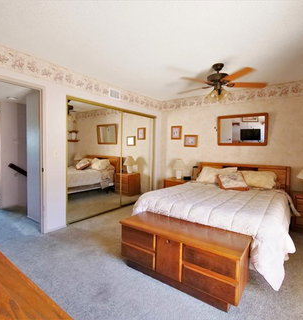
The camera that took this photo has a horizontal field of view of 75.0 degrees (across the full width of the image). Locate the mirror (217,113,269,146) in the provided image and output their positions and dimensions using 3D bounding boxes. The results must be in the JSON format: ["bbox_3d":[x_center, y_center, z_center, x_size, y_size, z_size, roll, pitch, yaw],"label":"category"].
[{"bbox_3d":[1.772,-0.582,3.888,0.920,0.610,0.035,4,4,37],"label":"mirror"}]

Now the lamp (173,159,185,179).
[{"bbox_3d":[0.634,0.211,4.548,0.305,0.475,0.305,1,3,0],"label":"lamp"}]

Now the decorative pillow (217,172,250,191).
[{"bbox_3d":[1.341,0.347,3.277,0.420,0.130,0.380,-7,44,19],"label":"decorative pillow"}]

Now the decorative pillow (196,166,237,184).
[{"bbox_3d":[1.226,0.294,3.780,0.670,0.390,0.160,3,-27,33],"label":"decorative pillow"}]

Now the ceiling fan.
[{"bbox_3d":[0.948,-1.073,2.782,1.300,0.530,1.300,4,4,37],"label":"ceiling fan"}]

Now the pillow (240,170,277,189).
[{"bbox_3d":[1.815,0.328,3.416,0.610,0.380,0.160,3,-26,29],"label":"pillow"}]

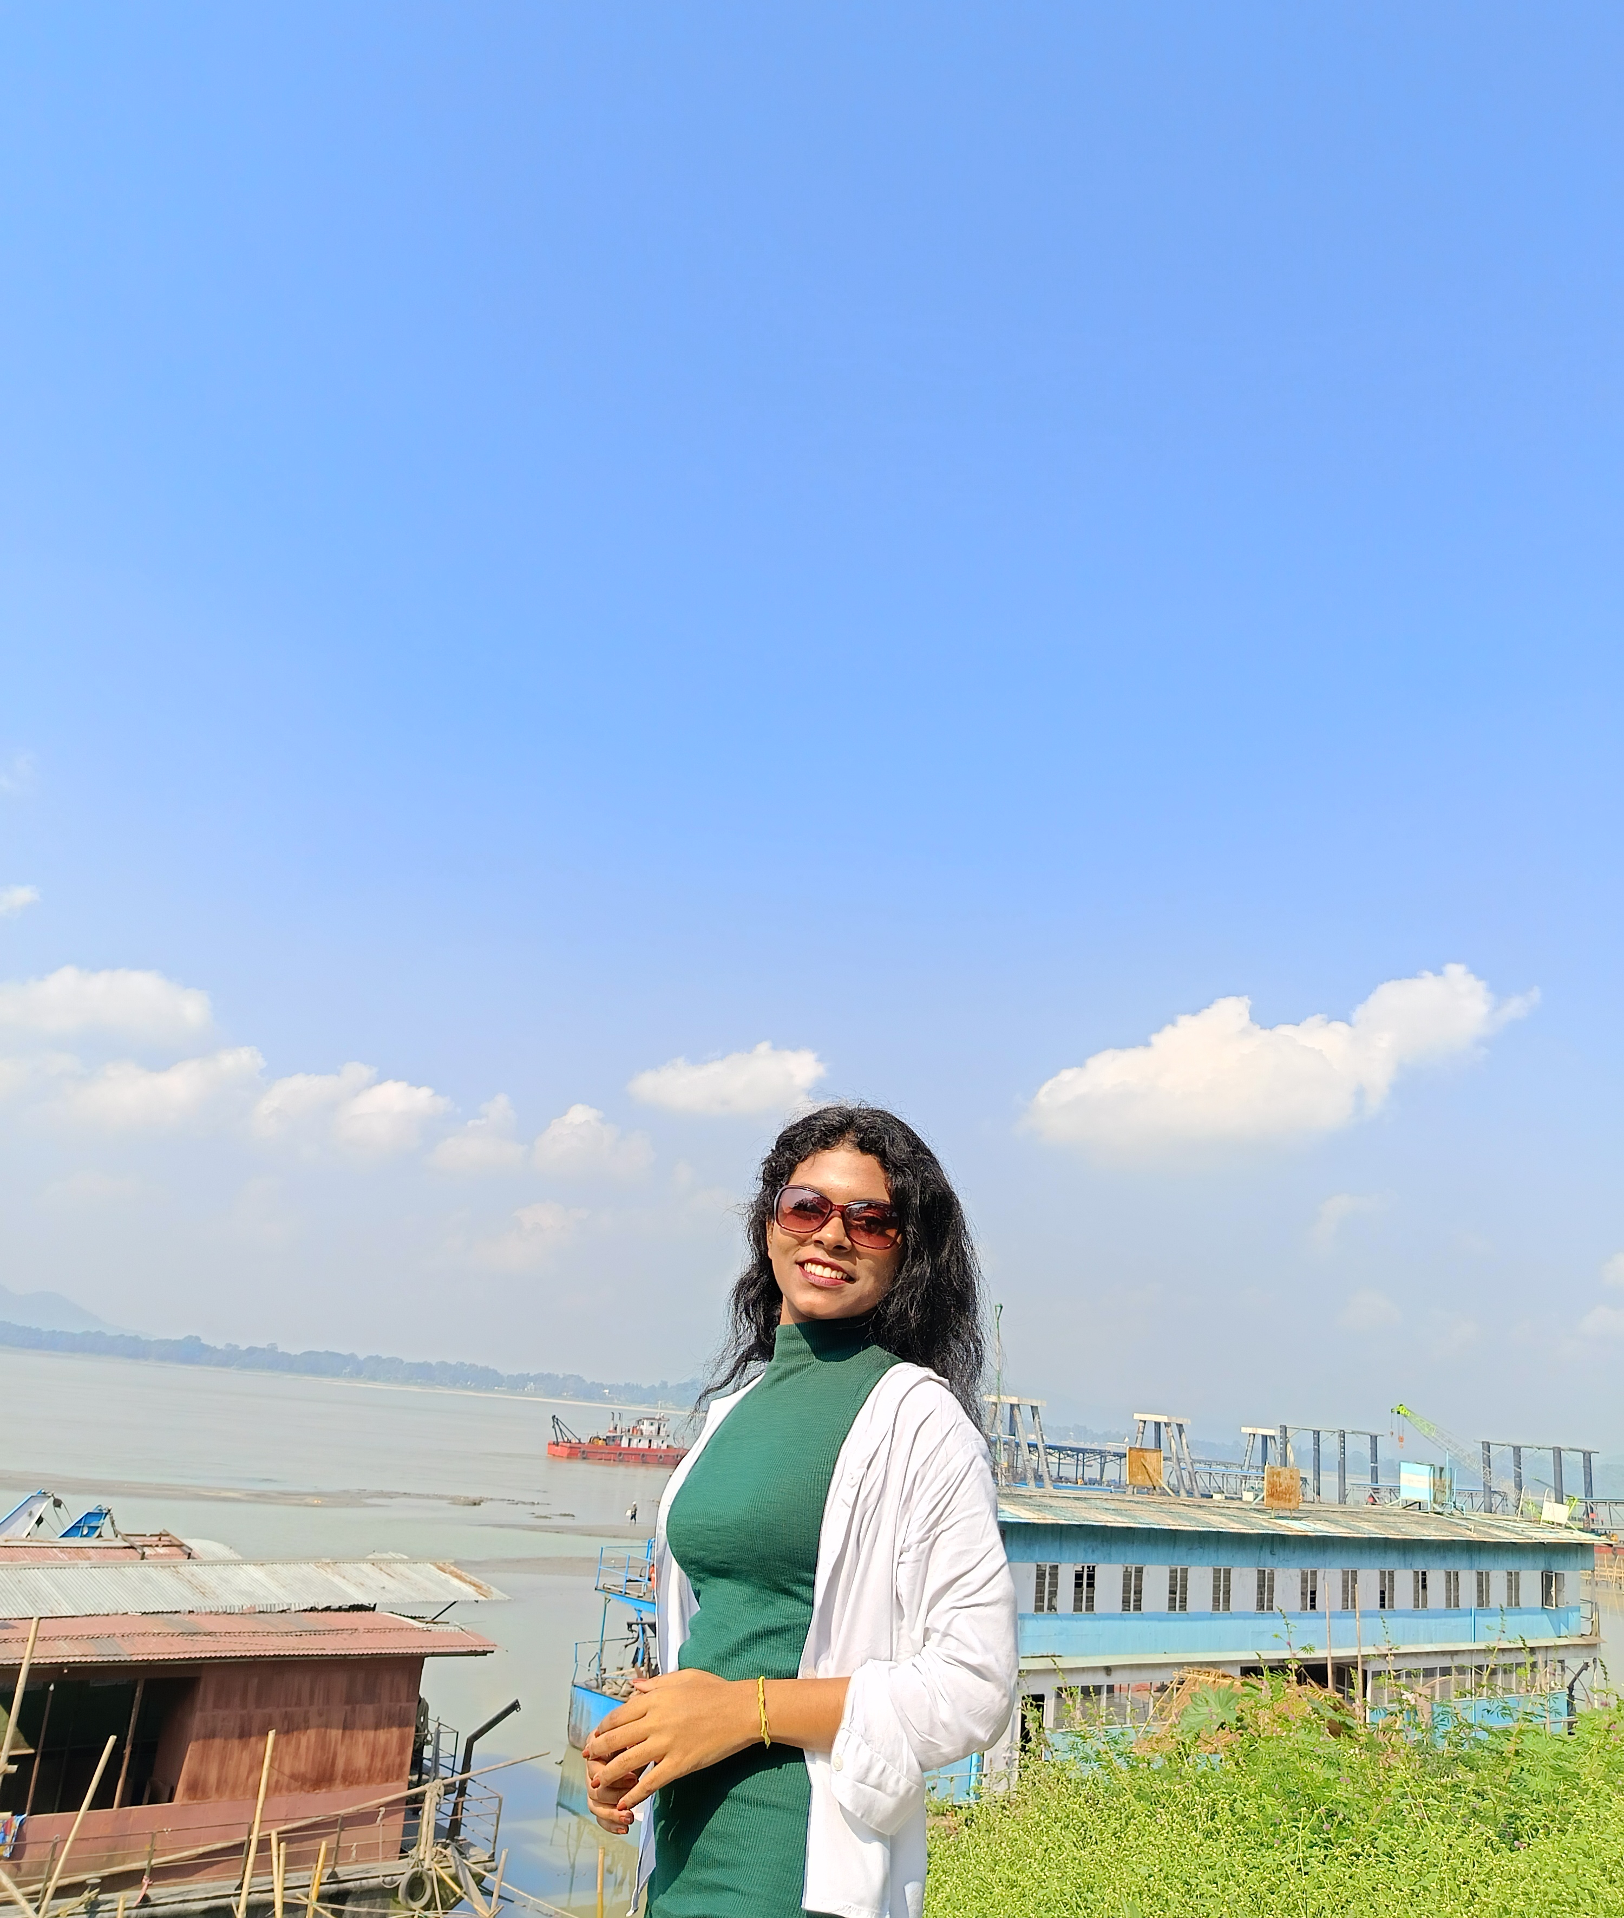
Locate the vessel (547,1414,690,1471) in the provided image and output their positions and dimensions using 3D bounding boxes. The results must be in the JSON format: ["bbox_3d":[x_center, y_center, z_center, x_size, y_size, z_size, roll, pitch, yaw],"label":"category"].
[{"bbox_3d":[-27.525,72.041,226.541,21.000,7.200,7.000,14,-19,-26],"label":"vessel"}]

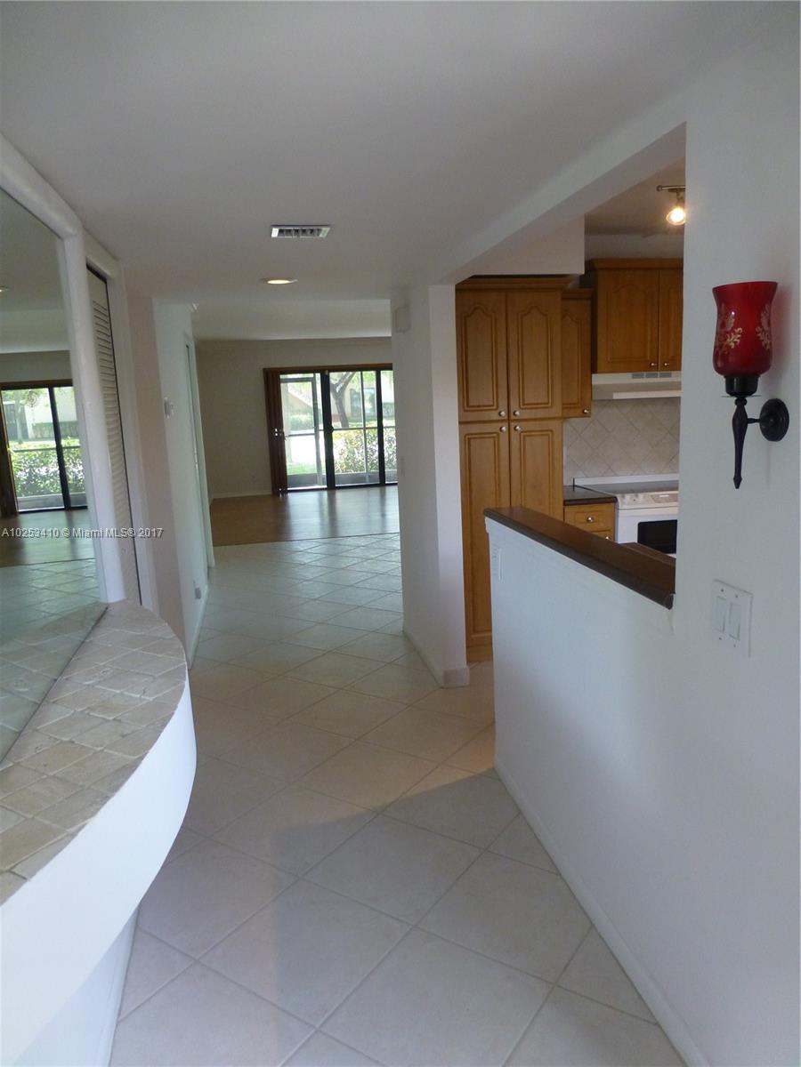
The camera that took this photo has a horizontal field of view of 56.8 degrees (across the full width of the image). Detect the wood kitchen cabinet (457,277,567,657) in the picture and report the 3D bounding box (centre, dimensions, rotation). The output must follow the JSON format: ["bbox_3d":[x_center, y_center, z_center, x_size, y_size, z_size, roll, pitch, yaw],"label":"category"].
[{"bbox_3d":[0.566,-0.363,4.421,0.620,2.120,0.610,-4,11,-10],"label":"wood kitchen cabinet"}]

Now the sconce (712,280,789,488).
[{"bbox_3d":[0.568,-0.243,1.228,0.120,0.337,0.113,-4,11,-10],"label":"sconce"}]

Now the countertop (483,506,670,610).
[{"bbox_3d":[0.503,0.025,2.171,0.135,0.040,1.310,-4,11,-10],"label":"countertop"}]

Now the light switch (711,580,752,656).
[{"bbox_3d":[0.624,0.164,1.408,0.010,0.116,0.117,-4,11,-10],"label":"light switch"}]

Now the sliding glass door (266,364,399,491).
[{"bbox_3d":[-0.965,-1.802,12.786,2.600,2.060,0.140,-4,11,-10],"label":"sliding glass door"}]

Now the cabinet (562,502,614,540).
[{"bbox_3d":[1.055,0.211,4.618,0.320,0.880,0.600,-4,11,-10],"label":"cabinet"}]

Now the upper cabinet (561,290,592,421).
[{"bbox_3d":[0.967,-1.084,4.512,0.305,0.745,0.340,-4,11,-10],"label":"upper cabinet"}]

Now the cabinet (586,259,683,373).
[{"bbox_3d":[1.496,-1.321,4.541,0.770,0.645,0.380,-4,11,-10],"label":"cabinet"}]

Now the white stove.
[{"bbox_3d":[1.597,0.136,4.678,0.760,0.960,0.650,-4,11,-10],"label":"white stove"}]

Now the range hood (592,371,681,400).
[{"bbox_3d":[1.524,-0.918,4.587,0.762,0.153,0.440,-4,11,-10],"label":"range hood"}]

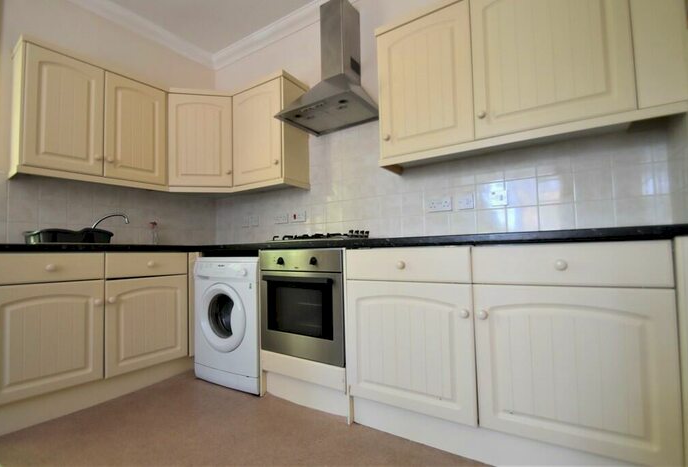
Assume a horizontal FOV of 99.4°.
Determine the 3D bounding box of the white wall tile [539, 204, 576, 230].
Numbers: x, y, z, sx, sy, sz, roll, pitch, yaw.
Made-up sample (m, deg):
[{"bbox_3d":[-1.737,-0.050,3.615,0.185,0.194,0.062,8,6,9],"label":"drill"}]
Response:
[{"bbox_3d":[1.133,-0.082,1.551,0.151,0.151,0.010,-3,-4,29],"label":"white wall tile"}]

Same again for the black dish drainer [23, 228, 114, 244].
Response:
[{"bbox_3d":[-1.578,0.024,1.686,0.300,0.110,0.400,-3,-5,31],"label":"black dish drainer"}]

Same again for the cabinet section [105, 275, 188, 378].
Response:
[{"bbox_3d":[-1.454,0.580,1.999,0.450,0.570,0.500,-3,-4,29],"label":"cabinet section"}]

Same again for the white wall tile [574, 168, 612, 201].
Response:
[{"bbox_3d":[1.264,-0.243,1.484,0.151,0.151,0.010,-3,-4,29],"label":"white wall tile"}]

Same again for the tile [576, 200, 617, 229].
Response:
[{"bbox_3d":[1.268,-0.089,1.475,0.151,0.151,0.010,-3,-4,29],"label":"tile"}]

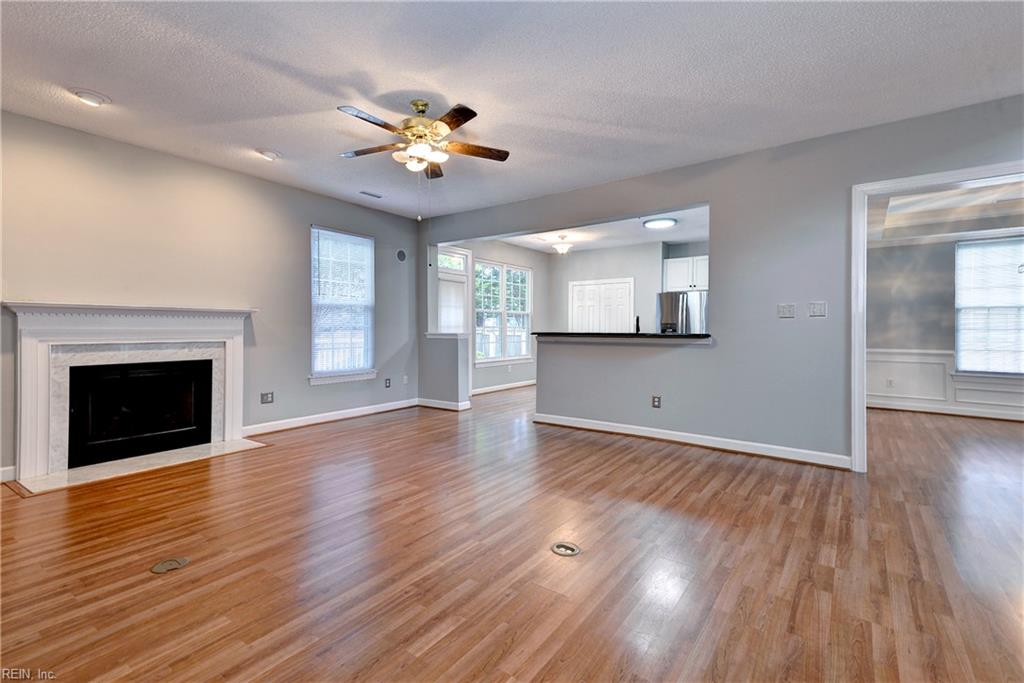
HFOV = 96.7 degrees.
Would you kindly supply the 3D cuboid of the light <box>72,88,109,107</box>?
[{"bbox_3d":[-2.885,-1.672,3.122,0.220,0.030,0.220,1,2,37],"label":"light"}]

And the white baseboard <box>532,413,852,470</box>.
[{"bbox_3d":[1.508,0.965,4.615,3.070,0.100,0.020,1,2,37],"label":"white baseboard"}]

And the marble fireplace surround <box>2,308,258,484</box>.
[{"bbox_3d":[-3.212,0.366,4.063,0.190,1.330,1.760,1,2,37],"label":"marble fireplace surround"}]

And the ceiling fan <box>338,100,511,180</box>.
[{"bbox_3d":[-0.649,-1.460,3.211,1.300,0.460,1.300,1,2,37],"label":"ceiling fan"}]

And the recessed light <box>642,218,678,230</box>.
[{"bbox_3d":[2.197,-1.756,6.796,0.490,0.045,0.490,1,2,37],"label":"recessed light"}]

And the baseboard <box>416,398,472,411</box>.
[{"bbox_3d":[-0.995,0.913,6.628,0.770,0.110,0.260,1,2,37],"label":"baseboard"}]

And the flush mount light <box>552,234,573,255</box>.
[{"bbox_3d":[0.868,-1.653,7.811,0.350,0.300,0.350,0,1,0],"label":"flush mount light"}]

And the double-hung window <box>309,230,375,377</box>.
[{"bbox_3d":[-2.119,-0.443,5.744,0.100,1.845,0.885,1,2,37],"label":"double-hung window"}]

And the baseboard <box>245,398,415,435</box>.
[{"bbox_3d":[-2.098,0.940,5.754,0.020,0.100,2.420,1,2,37],"label":"baseboard"}]

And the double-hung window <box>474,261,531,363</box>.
[{"bbox_3d":[-0.138,-0.529,8.429,0.100,1.785,1.670,1,2,37],"label":"double-hung window"}]

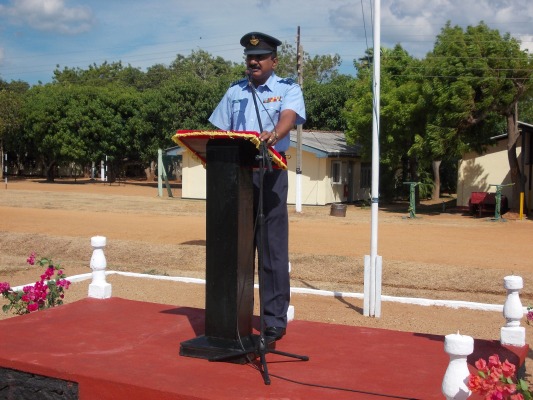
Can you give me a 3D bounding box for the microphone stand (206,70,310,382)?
[{"bbox_3d":[-0.040,0.071,3.960,0.520,1.510,0.740,0,2,-9],"label":"microphone stand"}]

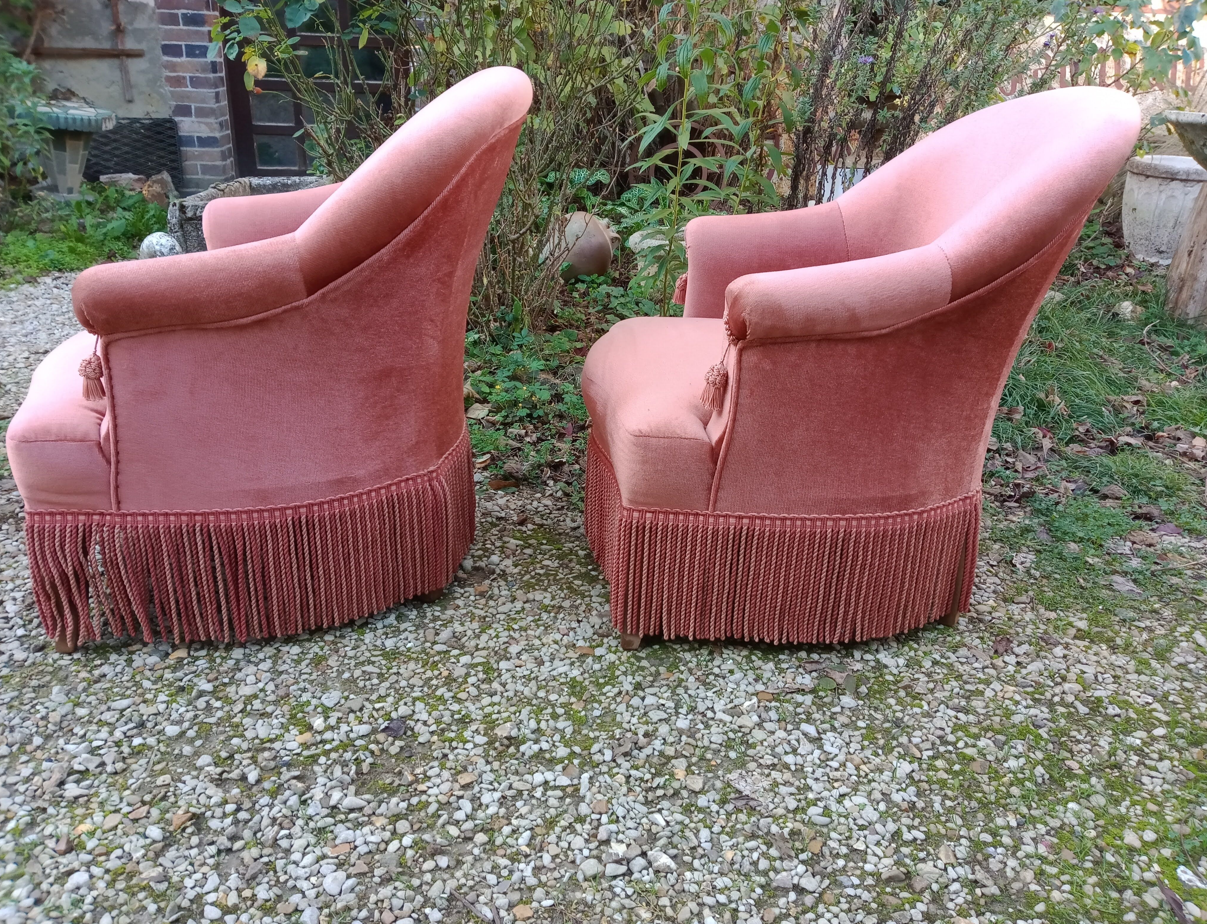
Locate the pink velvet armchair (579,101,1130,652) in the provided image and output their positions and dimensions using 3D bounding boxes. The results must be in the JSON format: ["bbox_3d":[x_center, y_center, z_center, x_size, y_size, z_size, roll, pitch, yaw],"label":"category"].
[{"bbox_3d":[0.330,-0.186,1.463,0.710,0.742,0.646,2,21,0],"label":"pink velvet armchair"}]

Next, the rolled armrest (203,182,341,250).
[{"bbox_3d":[-0.547,-0.424,1.654,0.277,0.135,0.099,-1,21,-8],"label":"rolled armrest"}]

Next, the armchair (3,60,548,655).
[{"bbox_3d":[-0.468,-0.206,1.450,0.710,0.742,0.646,-1,21,-8],"label":"armchair"}]

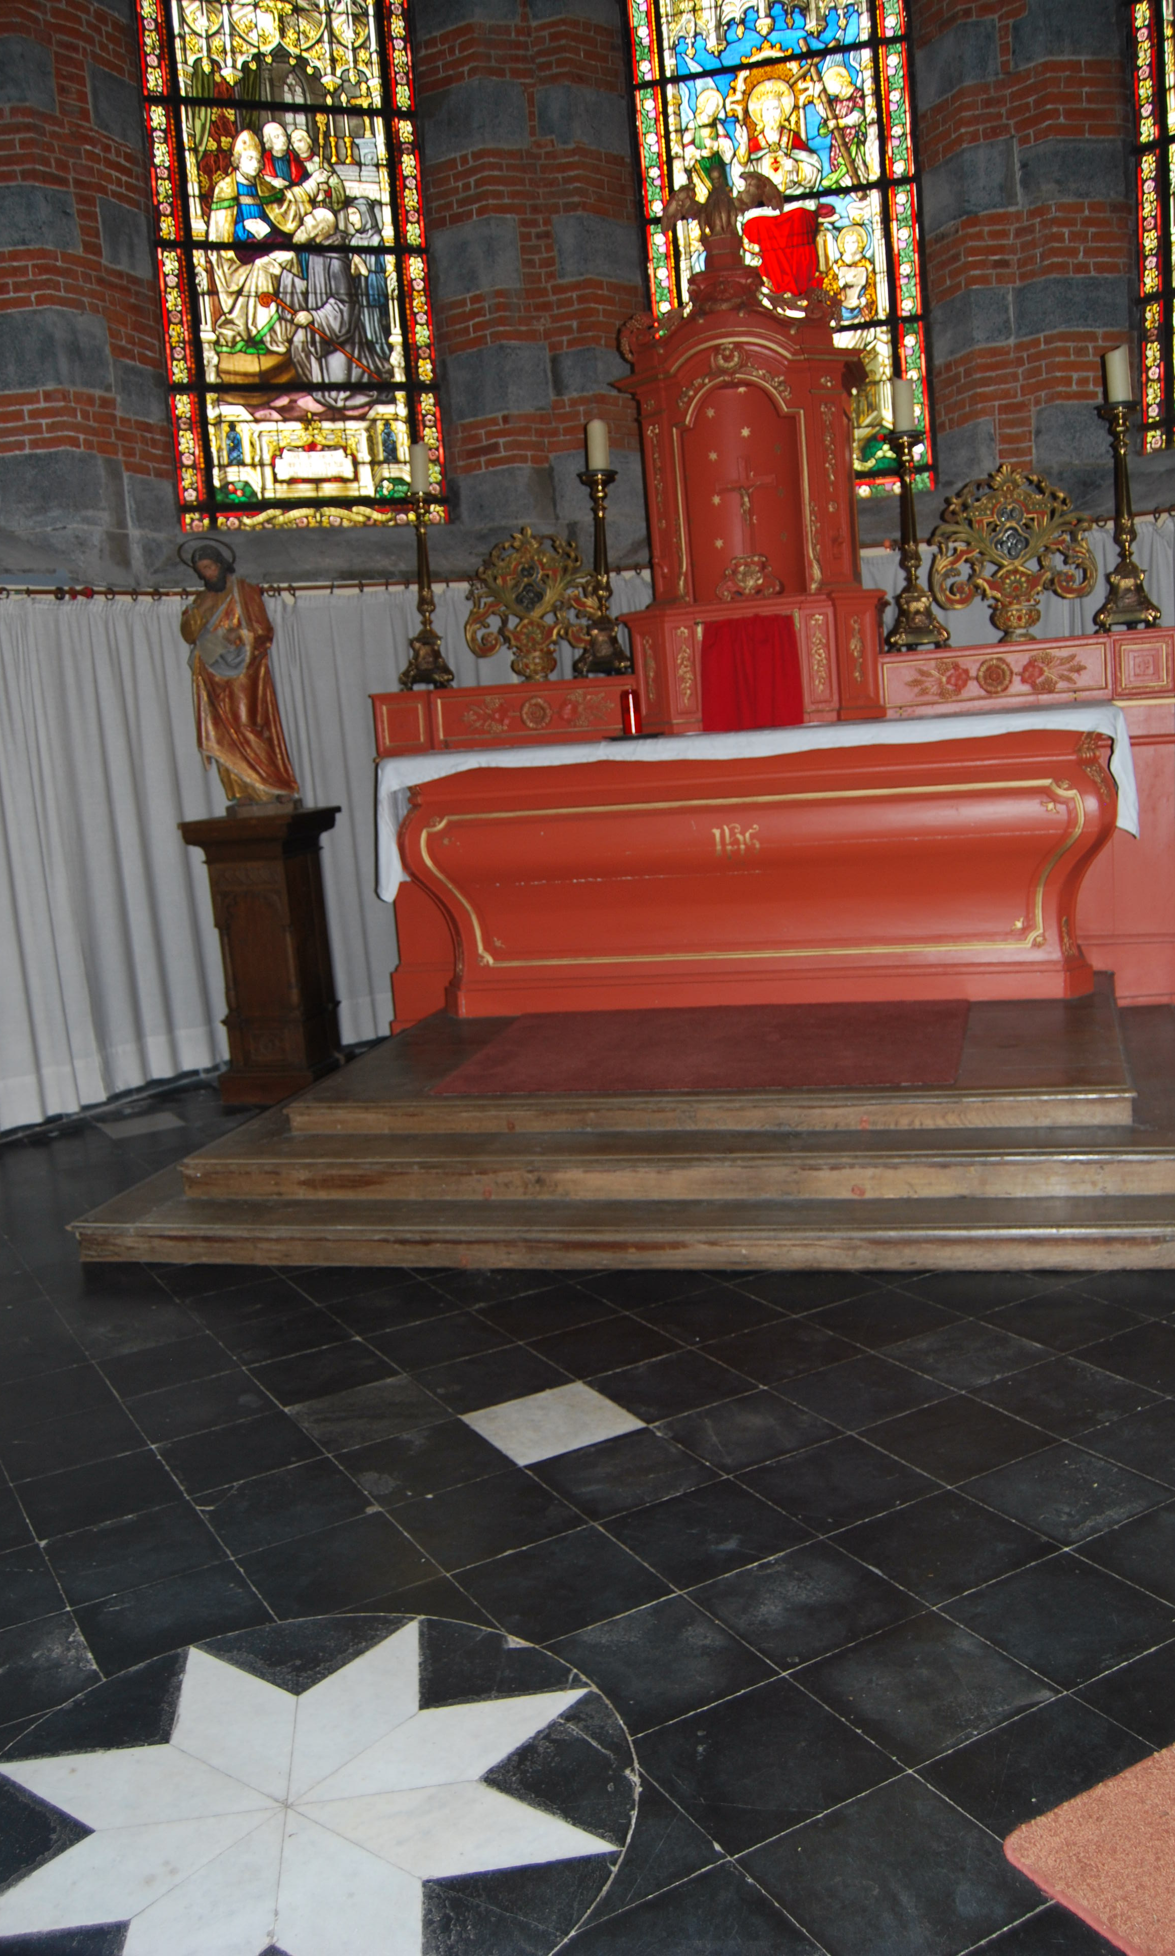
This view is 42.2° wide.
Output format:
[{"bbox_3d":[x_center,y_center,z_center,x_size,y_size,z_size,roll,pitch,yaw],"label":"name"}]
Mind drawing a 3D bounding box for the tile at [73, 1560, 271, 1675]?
[{"bbox_3d":[-0.704,1.082,2.556,0.300,0.020,0.260,-9,10,-29],"label":"tile"}]

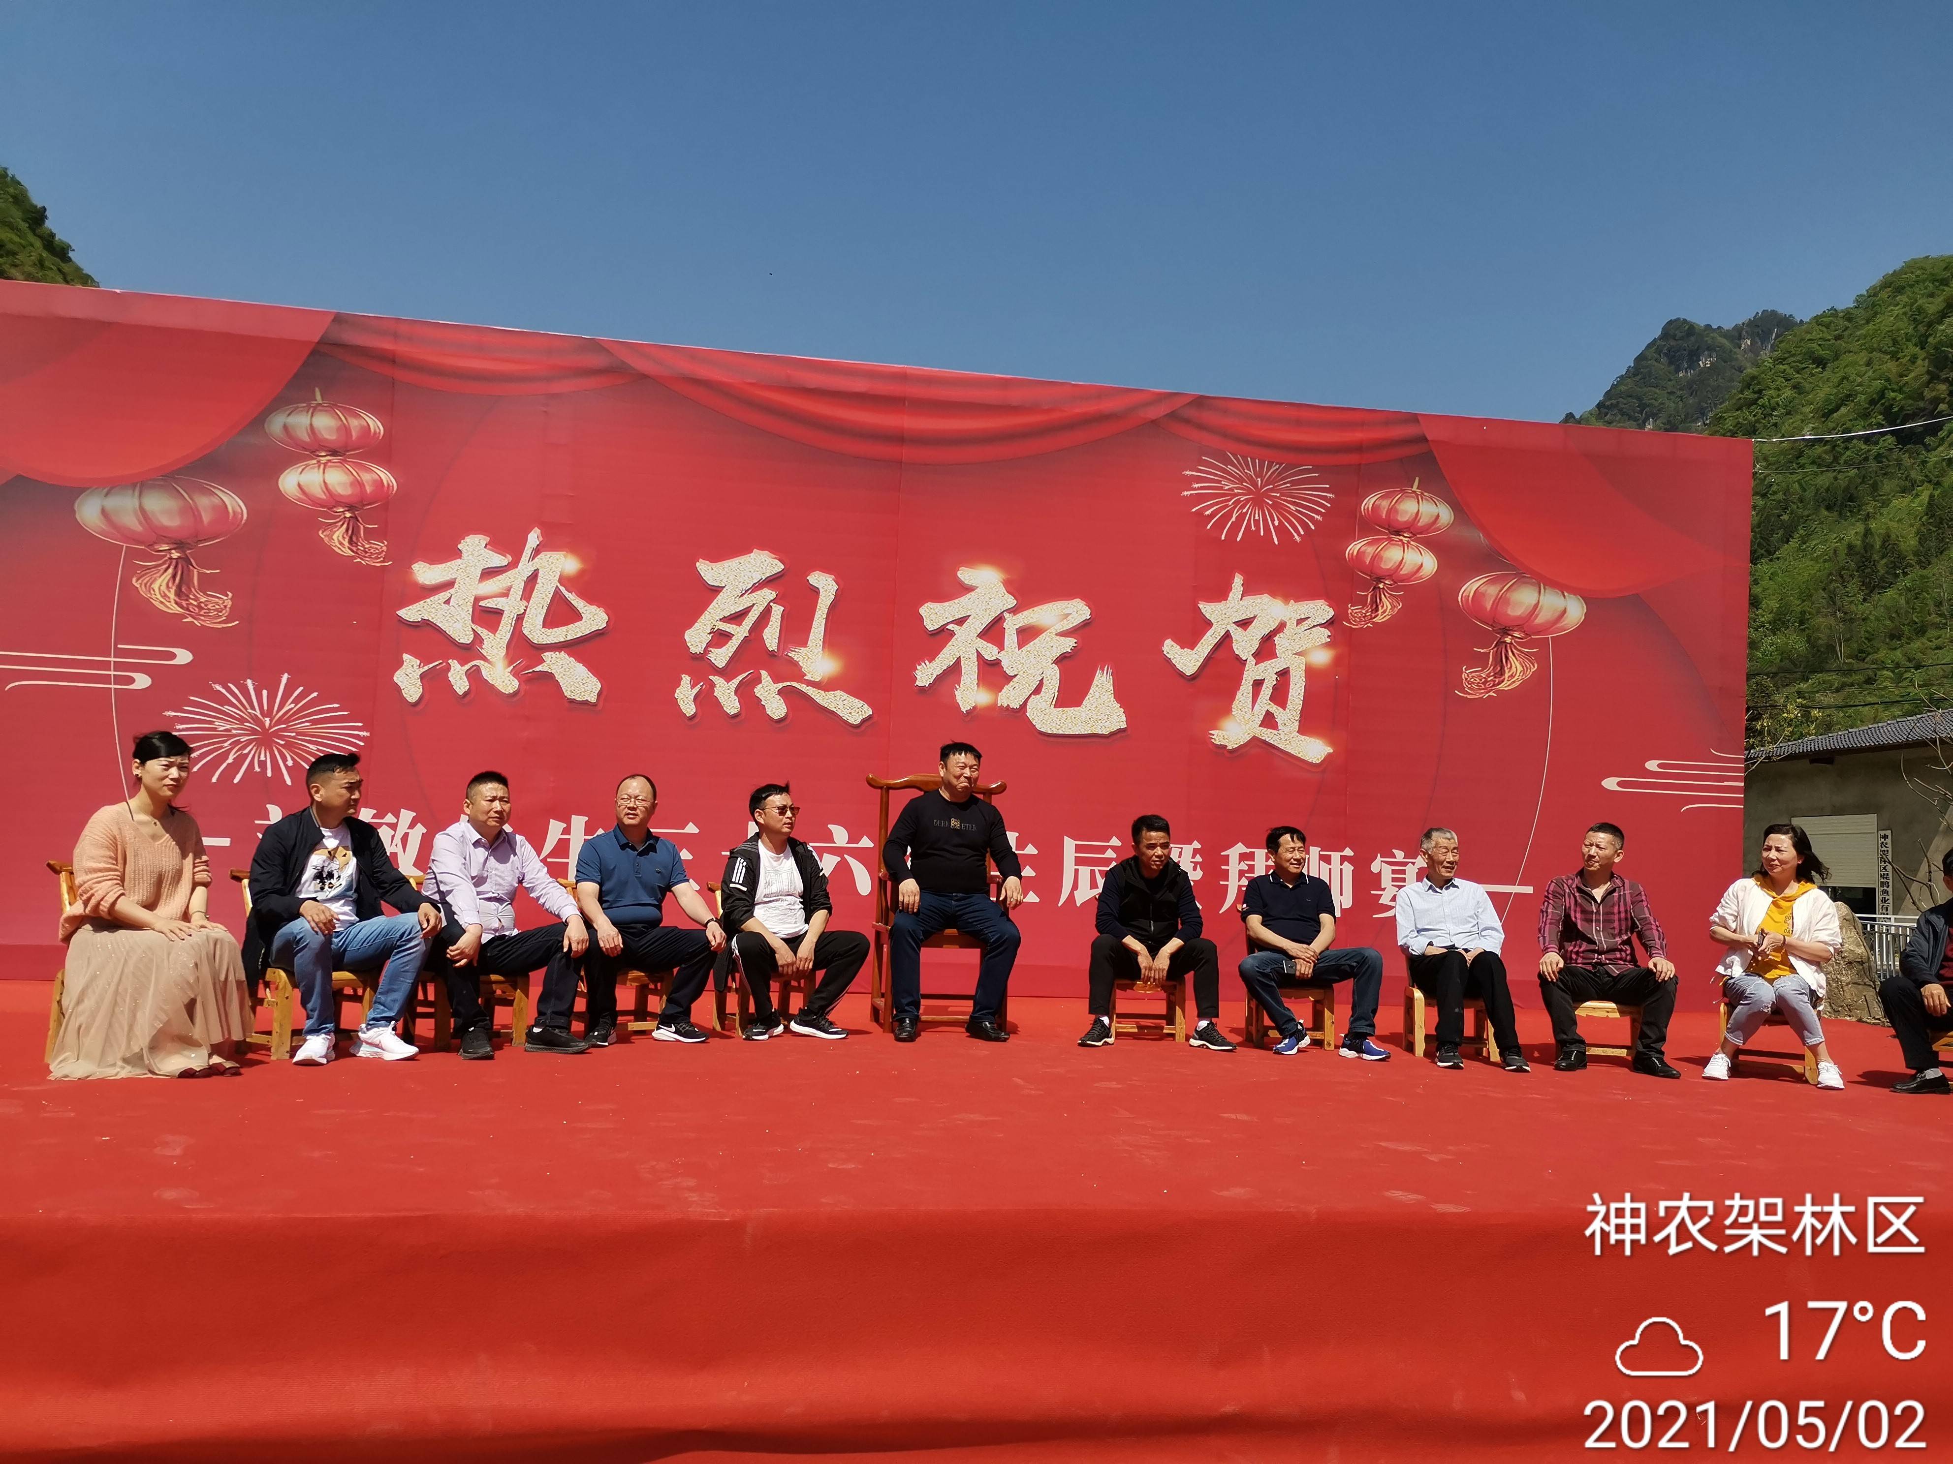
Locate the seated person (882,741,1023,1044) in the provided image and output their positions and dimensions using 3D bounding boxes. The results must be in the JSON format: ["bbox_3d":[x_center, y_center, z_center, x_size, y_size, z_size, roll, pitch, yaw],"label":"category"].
[{"bbox_3d":[-0.120,0.737,7.254,0.626,1.372,0.686,3,-2,-10],"label":"seated person"}]

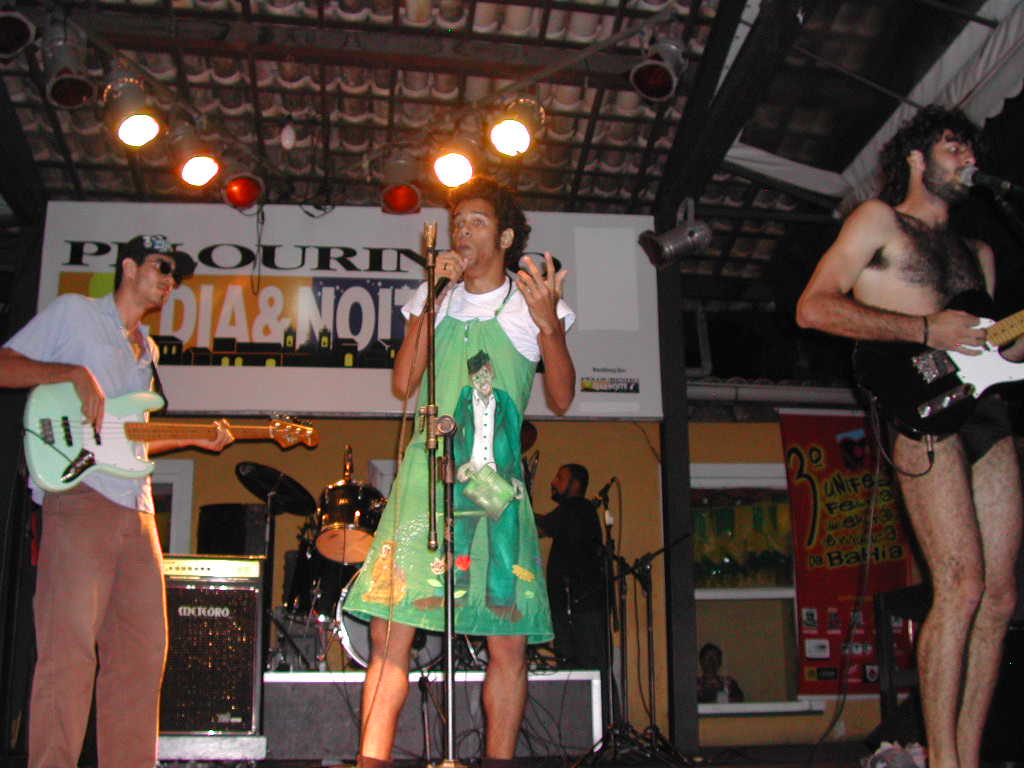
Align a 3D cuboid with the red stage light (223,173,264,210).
[{"bbox_3d":[-1.353,-1.028,5.598,0.205,0.320,0.215,6,-60,-24],"label":"red stage light"}]

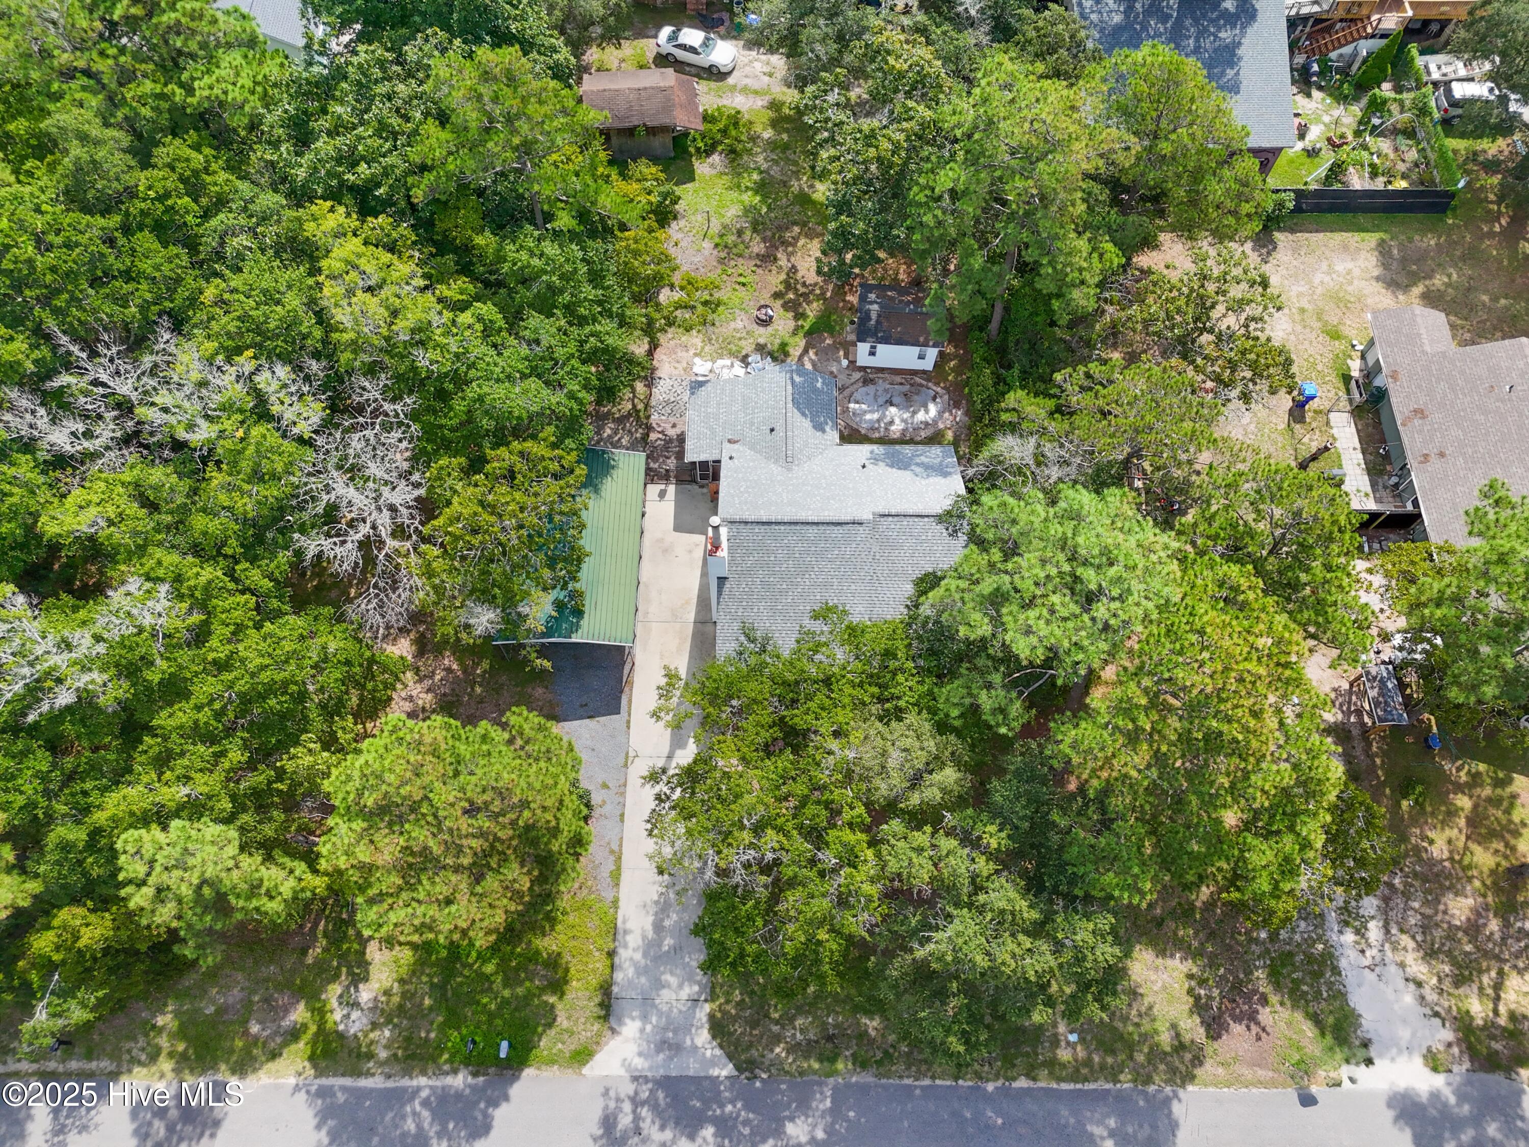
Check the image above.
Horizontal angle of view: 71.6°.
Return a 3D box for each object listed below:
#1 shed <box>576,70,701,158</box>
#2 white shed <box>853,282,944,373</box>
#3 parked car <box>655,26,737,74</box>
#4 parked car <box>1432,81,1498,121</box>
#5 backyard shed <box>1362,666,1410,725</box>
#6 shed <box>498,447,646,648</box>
[{"bbox_3d":[-6.711,-25.565,58.526,6.400,3.050,4.300,-3,64,-2],"label":"shed"},{"bbox_3d":[6.692,-12.236,52.405,4.200,2.780,3.720,3,64,1],"label":"white shed"},{"bbox_3d":[-3.848,-30.664,61.966,4.840,1.390,1.790,18,65,8],"label":"parked car"},{"bbox_3d":[41.091,-26.920,60.625,4.800,1.730,1.870,4,64,1],"label":"parked car"},{"bbox_3d":[25.402,5.436,44.455,1.300,2.150,2.400,-1,64,-1],"label":"backyard shed"},{"bbox_3d":[-8.225,-0.766,46.439,5.750,3.100,9.270,1,64,0],"label":"shed"}]

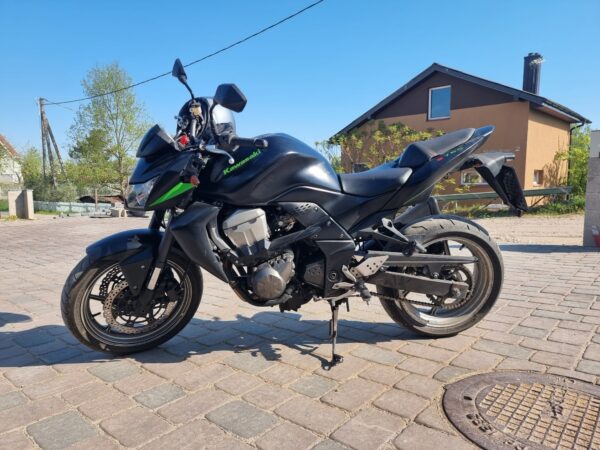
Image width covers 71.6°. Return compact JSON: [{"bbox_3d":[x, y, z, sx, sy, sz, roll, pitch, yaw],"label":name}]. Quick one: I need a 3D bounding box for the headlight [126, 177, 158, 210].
[{"bbox_3d":[-0.653,-0.143,1.696,0.150,0.165,0.230,-10,28,-27],"label":"headlight"}]

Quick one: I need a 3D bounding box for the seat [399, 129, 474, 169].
[{"bbox_3d":[0.589,-0.347,1.873,0.355,0.120,0.220,-16,17,-2],"label":"seat"}]

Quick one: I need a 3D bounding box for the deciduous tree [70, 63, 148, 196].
[{"bbox_3d":[-12.100,-6.050,26.500,4.800,8.600,4.800,0,5,0],"label":"deciduous tree"}]

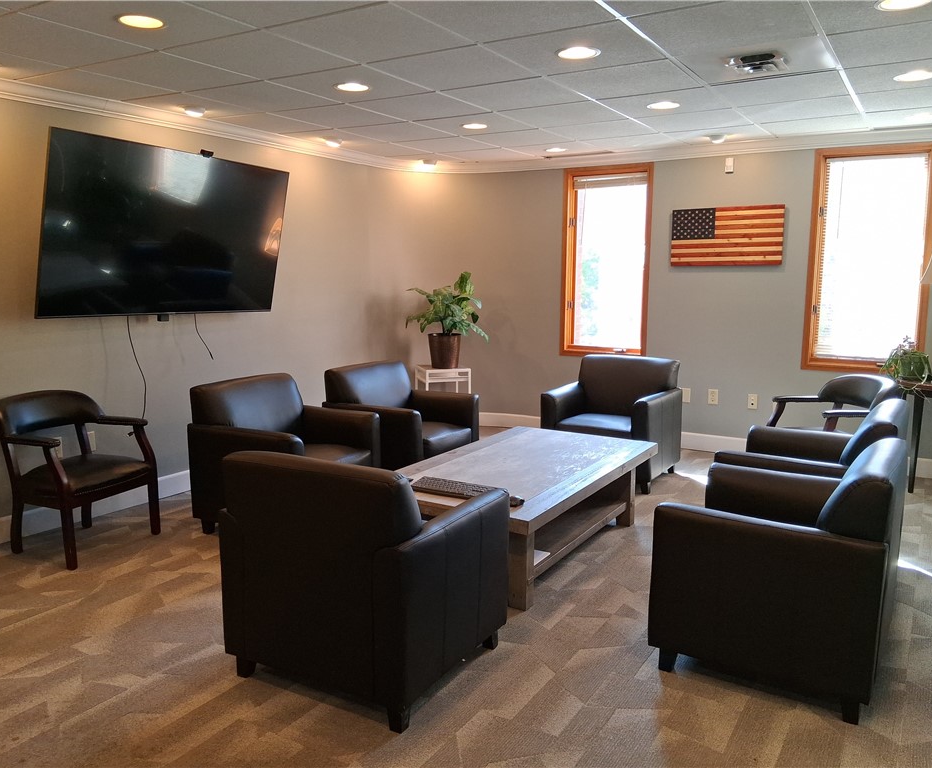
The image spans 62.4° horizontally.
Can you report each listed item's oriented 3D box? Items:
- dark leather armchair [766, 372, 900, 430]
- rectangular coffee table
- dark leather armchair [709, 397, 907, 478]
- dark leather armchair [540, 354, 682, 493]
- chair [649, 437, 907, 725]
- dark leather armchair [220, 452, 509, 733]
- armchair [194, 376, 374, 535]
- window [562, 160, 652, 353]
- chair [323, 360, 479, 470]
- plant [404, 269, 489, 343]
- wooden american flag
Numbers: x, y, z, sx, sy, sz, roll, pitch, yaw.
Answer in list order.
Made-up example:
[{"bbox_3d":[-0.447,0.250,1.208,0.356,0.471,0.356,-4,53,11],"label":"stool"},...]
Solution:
[{"bbox_3d":[2.233,0.350,4.618,0.616,0.788,0.616,-1,9,-10],"label":"dark leather armchair"},{"bbox_3d":[0.294,0.613,4.103,0.938,0.392,1.679,5,10,31],"label":"rectangular coffee table"},{"bbox_3d":[1.607,0.499,3.585,0.717,0.798,0.745,5,10,31],"label":"dark leather armchair"},{"bbox_3d":[1.004,0.248,5.254,0.745,0.798,0.717,5,10,30],"label":"dark leather armchair"},{"bbox_3d":[1.137,0.607,2.784,0.700,0.795,0.745,5,10,31],"label":"chair"},{"bbox_3d":[-0.338,0.614,2.716,0.745,0.795,0.700,5,10,29],"label":"dark leather armchair"},{"bbox_3d":[-0.974,0.395,4.255,0.717,0.798,0.745,4,9,23],"label":"armchair"},{"bbox_3d":[1.150,-0.994,6.308,0.742,1.530,0.091,5,10,31],"label":"window"},{"bbox_3d":[-0.404,0.290,4.893,0.700,0.795,0.745,5,10,32],"label":"chair"},{"bbox_3d":[-0.165,-0.664,6.505,0.702,0.584,0.626,0,9,-1],"label":"plant"},{"bbox_3d":[1.949,-1.100,5.763,0.813,0.426,0.035,5,10,31],"label":"wooden american flag"}]

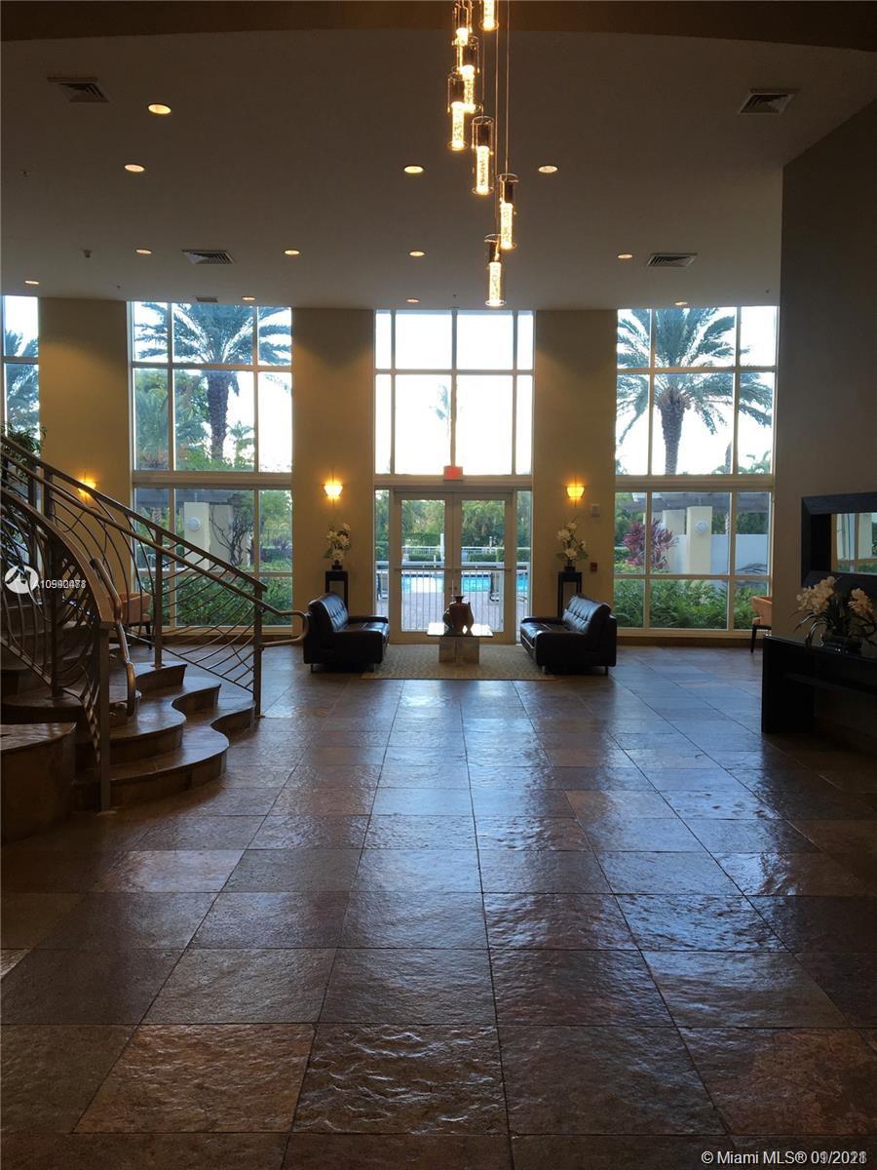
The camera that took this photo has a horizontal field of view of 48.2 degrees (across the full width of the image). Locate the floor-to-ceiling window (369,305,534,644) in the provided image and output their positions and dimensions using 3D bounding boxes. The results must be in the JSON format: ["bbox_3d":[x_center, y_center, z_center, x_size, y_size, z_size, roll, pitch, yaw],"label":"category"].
[{"bbox_3d":[0.229,-1.555,14.248,2.292,4.804,0.120,0,3,0],"label":"floor-to-ceiling window"}]

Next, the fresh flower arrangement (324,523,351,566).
[{"bbox_3d":[-1.411,-0.552,13.711,0.381,0.626,0.342,0,3,0],"label":"fresh flower arrangement"}]

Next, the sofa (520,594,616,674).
[{"bbox_3d":[1.580,0.554,12.189,0.912,0.849,1.988,0,3,0],"label":"sofa"}]

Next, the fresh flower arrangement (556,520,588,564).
[{"bbox_3d":[1.867,-0.579,13.701,0.457,0.679,0.411,0,3,0],"label":"fresh flower arrangement"}]

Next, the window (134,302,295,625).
[{"bbox_3d":[-3.228,-1.631,14.037,2.262,4.650,0.120,0,3,-7],"label":"window"}]

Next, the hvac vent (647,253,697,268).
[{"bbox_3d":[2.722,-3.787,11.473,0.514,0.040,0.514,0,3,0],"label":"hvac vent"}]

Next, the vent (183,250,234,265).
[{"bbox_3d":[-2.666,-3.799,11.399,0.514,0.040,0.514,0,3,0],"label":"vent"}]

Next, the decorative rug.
[{"bbox_3d":[0.245,0.953,12.471,2.182,0.015,3.268,0,3,0],"label":"decorative rug"}]

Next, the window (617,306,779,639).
[{"bbox_3d":[3.666,-1.592,14.036,2.249,4.685,0.120,0,3,5],"label":"window"}]

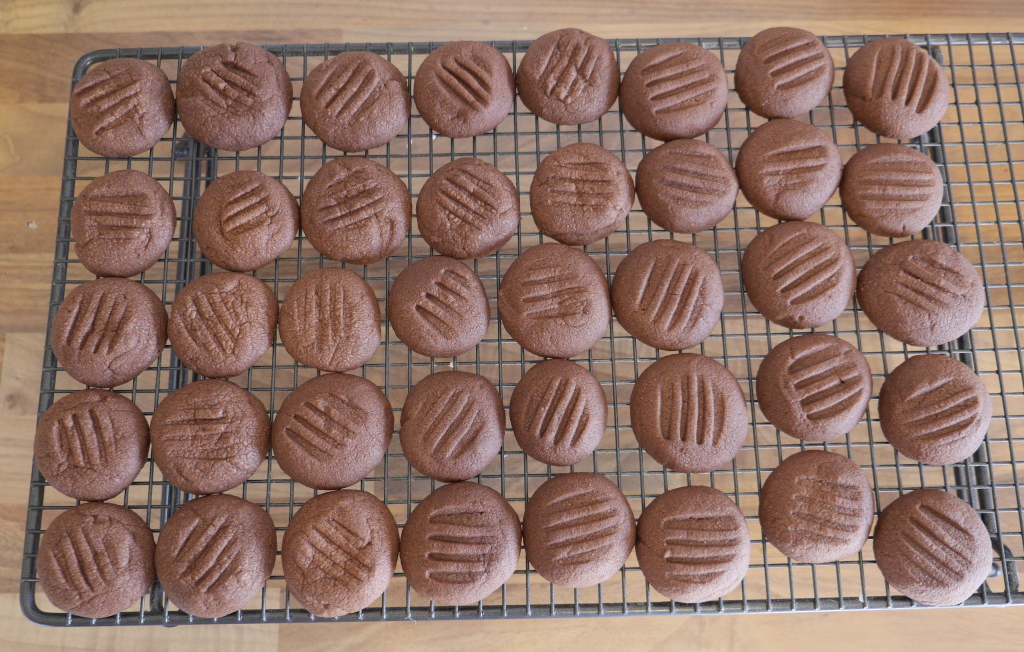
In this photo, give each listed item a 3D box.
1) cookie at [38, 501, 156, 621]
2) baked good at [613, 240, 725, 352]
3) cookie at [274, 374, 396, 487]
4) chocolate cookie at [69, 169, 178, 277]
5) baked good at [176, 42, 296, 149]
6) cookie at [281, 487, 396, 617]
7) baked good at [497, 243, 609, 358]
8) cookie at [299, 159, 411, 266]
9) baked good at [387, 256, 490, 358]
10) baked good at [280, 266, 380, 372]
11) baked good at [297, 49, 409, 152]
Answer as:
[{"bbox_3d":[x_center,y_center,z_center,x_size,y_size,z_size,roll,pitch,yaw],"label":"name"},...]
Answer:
[{"bbox_3d":[-0.172,0.096,0.366,0.048,0.015,0.046,-1,77,0],"label":"cookie"},{"bbox_3d":[0.070,-0.015,0.399,0.051,0.015,0.052,-1,77,-1],"label":"baked good"},{"bbox_3d":[-0.076,0.044,0.378,0.051,0.015,0.049,-1,77,0],"label":"cookie"},{"bbox_3d":[-0.178,-0.047,0.405,0.047,0.015,0.050,-1,77,-1],"label":"chocolate cookie"},{"bbox_3d":[-0.129,-0.107,0.413,0.054,0.015,0.055,-1,77,0],"label":"baked good"},{"bbox_3d":[-0.071,0.093,0.367,0.048,0.015,0.051,-1,77,0],"label":"cookie"},{"bbox_3d":[0.018,-0.012,0.398,0.050,0.015,0.053,-1,77,-1],"label":"baked good"},{"bbox_3d":[-0.072,-0.054,0.407,0.050,0.015,0.052,-1,77,-1],"label":"cookie"},{"bbox_3d":[-0.033,-0.009,0.391,0.046,0.014,0.046,-1,77,-1],"label":"baked good"},{"bbox_3d":[-0.080,-0.004,0.390,0.045,0.014,0.047,-1,77,-1],"label":"baked good"},{"bbox_3d":[-0.073,-0.105,0.413,0.051,0.015,0.051,-1,77,0],"label":"baked good"}]

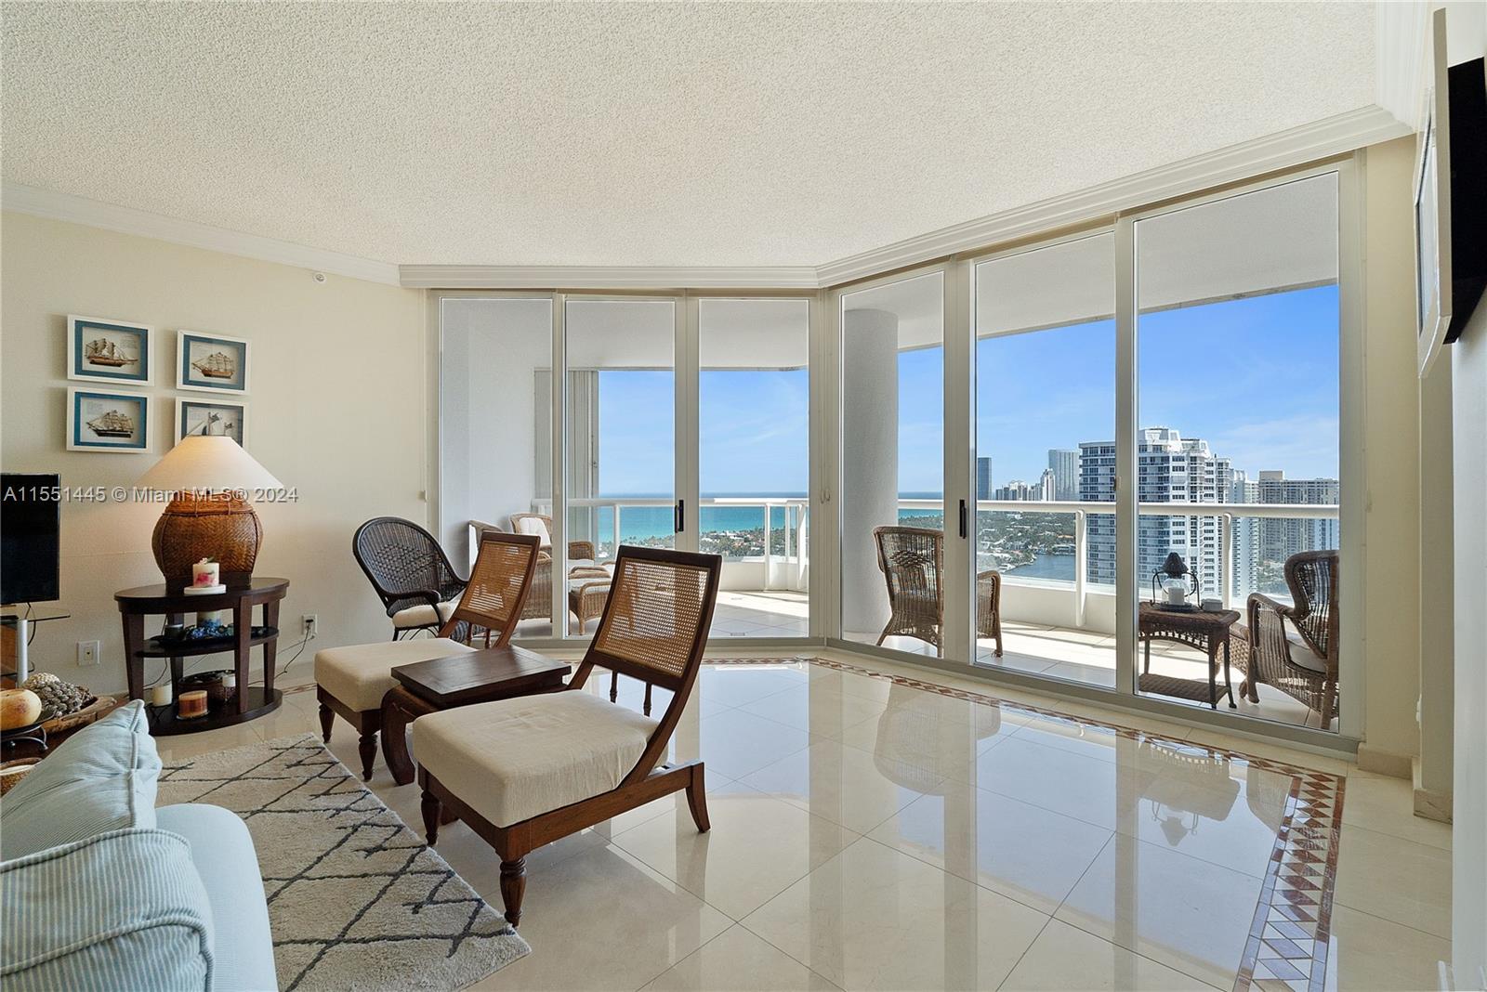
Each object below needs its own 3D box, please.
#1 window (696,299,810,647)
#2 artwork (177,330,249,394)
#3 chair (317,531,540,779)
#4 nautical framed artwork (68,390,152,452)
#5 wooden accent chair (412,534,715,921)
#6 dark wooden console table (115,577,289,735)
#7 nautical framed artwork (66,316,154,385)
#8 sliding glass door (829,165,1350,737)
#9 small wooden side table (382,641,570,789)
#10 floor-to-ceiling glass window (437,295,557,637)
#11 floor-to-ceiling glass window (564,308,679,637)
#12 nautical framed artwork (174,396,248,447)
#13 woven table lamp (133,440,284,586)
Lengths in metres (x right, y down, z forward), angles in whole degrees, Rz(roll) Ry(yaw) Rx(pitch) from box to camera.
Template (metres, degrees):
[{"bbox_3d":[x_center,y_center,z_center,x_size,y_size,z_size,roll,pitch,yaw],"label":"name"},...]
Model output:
[{"bbox_3d":[0.077,-0.206,4.882,0.832,2.514,0.070,0,0,0],"label":"window"},{"bbox_3d":[-3.061,-0.762,3.829,0.332,0.330,0.035,0,0,-42],"label":"artwork"},{"bbox_3d":[-1.449,0.667,3.092,0.627,0.927,0.808,0,0,44],"label":"chair"},{"bbox_3d":[-3.370,-0.397,3.521,0.325,0.320,0.040,-1,1,-44],"label":"nautical framed artwork"},{"bbox_3d":[-0.563,0.667,2.194,0.780,0.930,0.640,-1,1,-45],"label":"wooden accent chair"},{"bbox_3d":[-2.782,0.795,3.409,0.710,0.647,0.710,-1,1,-44],"label":"dark wooden console table"},{"bbox_3d":[-3.380,-0.769,3.543,0.332,0.330,0.035,0,0,-42],"label":"nautical framed artwork"},{"bbox_3d":[1.626,-0.190,3.868,0.090,2.463,2.841,0,0,-44],"label":"sliding glass door"},{"bbox_3d":[-1.024,0.900,2.585,0.491,0.459,0.571,0,0,44],"label":"small wooden side table"},{"bbox_3d":[-1.803,-0.210,4.848,0.890,2.540,0.060,0,1,0],"label":"floor-to-ceiling glass window"},{"bbox_3d":[-0.905,-0.207,4.878,0.860,2.520,0.060,0,1,0],"label":"floor-to-ceiling glass window"},{"bbox_3d":[-3.067,-0.387,3.823,0.332,0.330,0.035,0,0,-42],"label":"nautical framed artwork"},{"bbox_3d":[-2.800,0.078,3.491,0.600,0.785,0.600,-1,1,-44],"label":"woven table lamp"}]

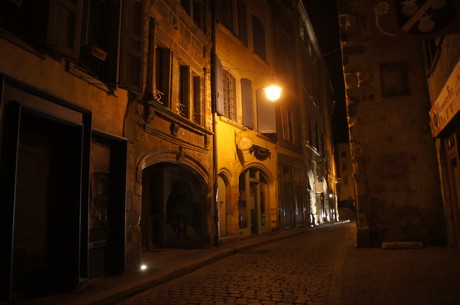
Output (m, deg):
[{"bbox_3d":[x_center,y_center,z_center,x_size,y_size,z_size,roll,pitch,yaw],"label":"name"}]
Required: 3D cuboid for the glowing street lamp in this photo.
[{"bbox_3d":[1.351,-1.833,10.700,0.510,0.560,0.510,-3,-7,14],"label":"glowing street lamp"}]

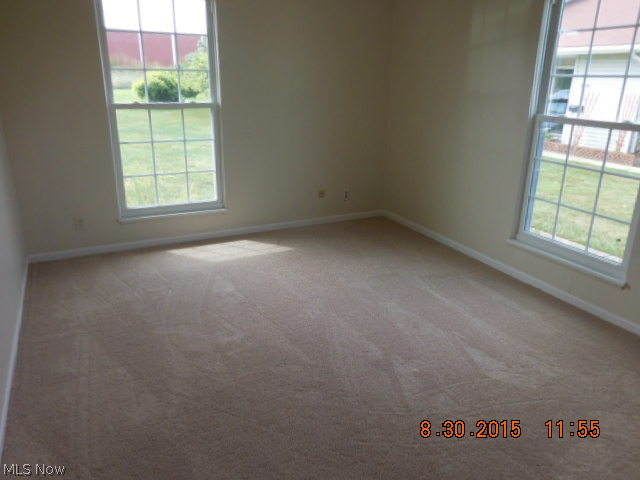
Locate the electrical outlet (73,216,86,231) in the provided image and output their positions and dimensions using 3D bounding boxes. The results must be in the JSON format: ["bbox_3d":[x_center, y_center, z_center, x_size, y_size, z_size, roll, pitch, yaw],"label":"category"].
[{"bbox_3d":[-2.029,-0.138,3.907,0.075,0.118,0.012,-9,22,-27],"label":"electrical outlet"}]

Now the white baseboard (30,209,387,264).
[{"bbox_3d":[-0.826,-0.067,4.605,3.549,0.068,0.018,-9,22,-27],"label":"white baseboard"}]

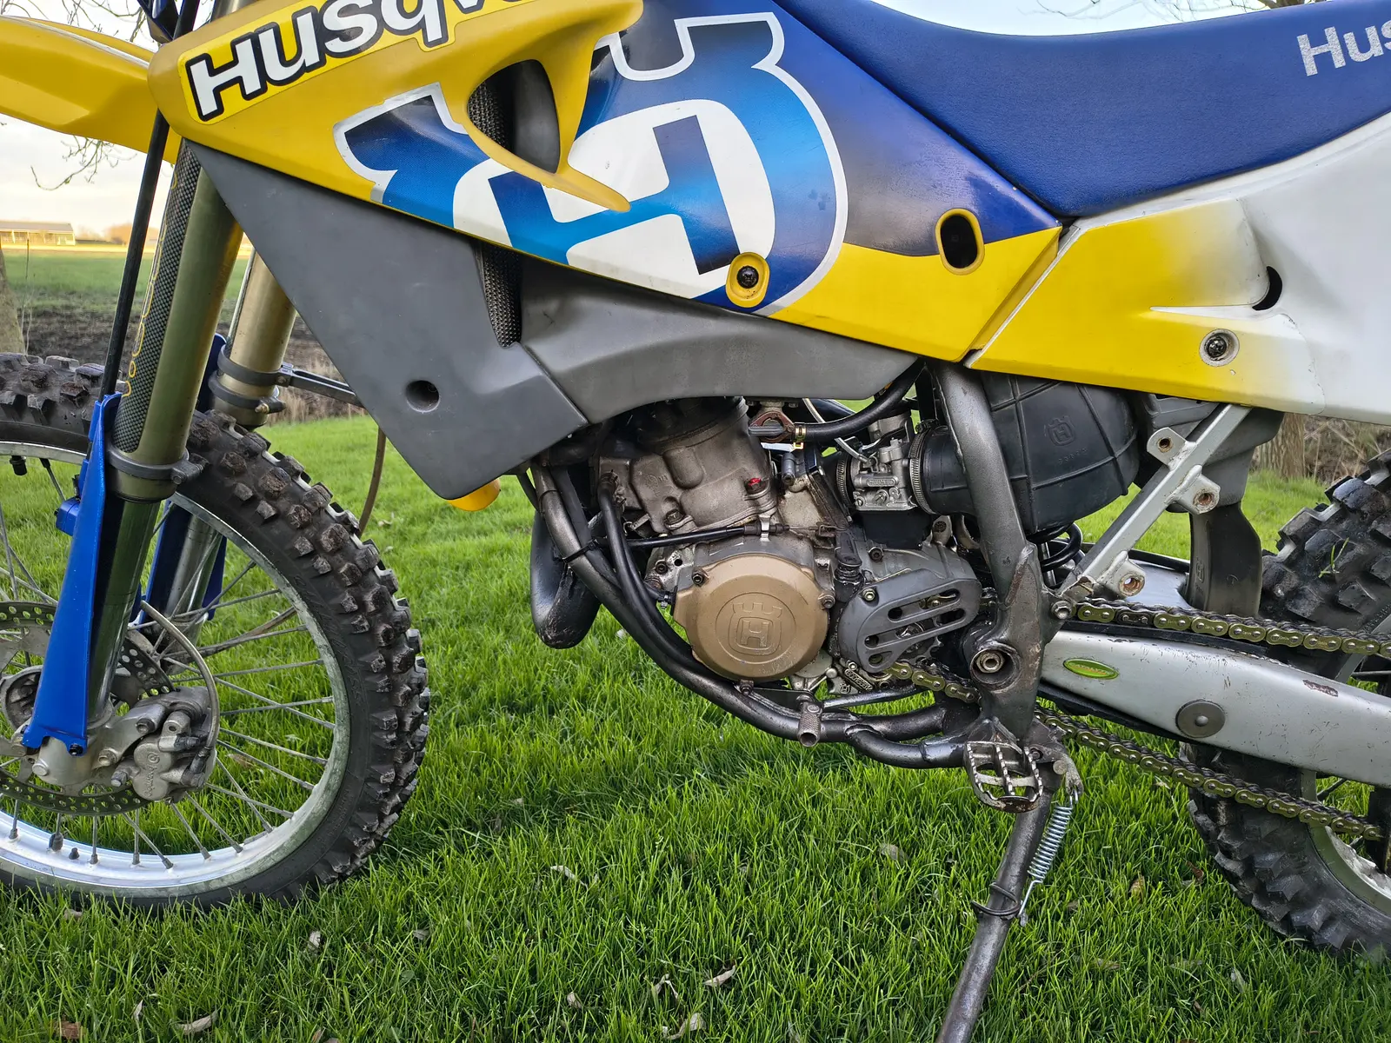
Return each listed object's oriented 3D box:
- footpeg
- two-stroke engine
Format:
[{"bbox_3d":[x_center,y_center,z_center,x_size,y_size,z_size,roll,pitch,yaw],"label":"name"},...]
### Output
[{"bbox_3d":[0.239,0.197,0.747,0.053,0.026,0.072,4,28,5],"label":"footpeg"},{"bbox_3d":[0.130,-0.023,0.841,0.430,0.280,0.235,2,22,1],"label":"two-stroke engine"}]

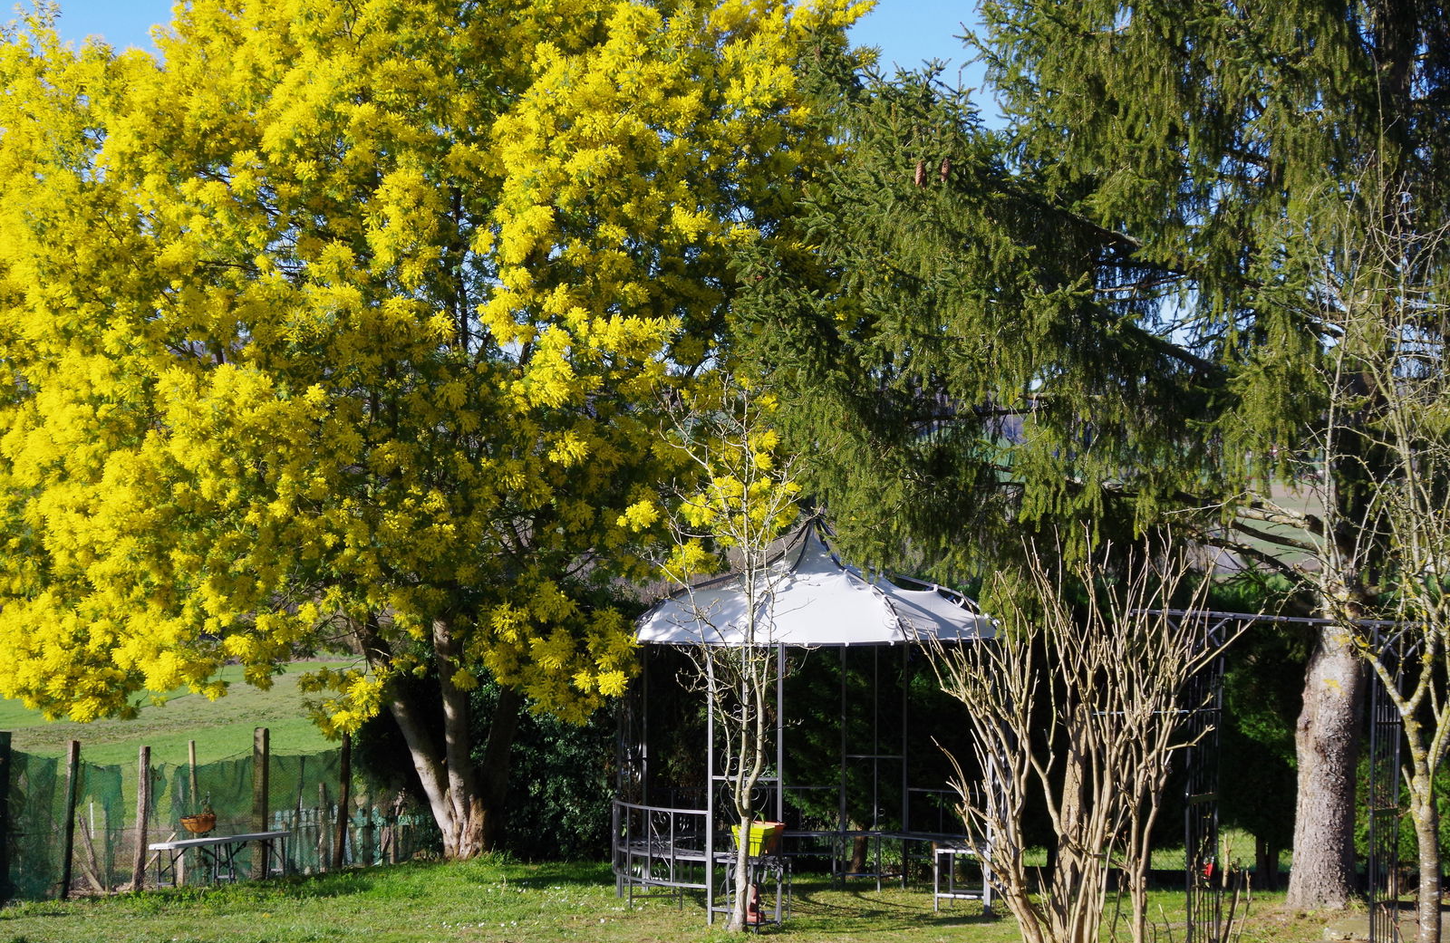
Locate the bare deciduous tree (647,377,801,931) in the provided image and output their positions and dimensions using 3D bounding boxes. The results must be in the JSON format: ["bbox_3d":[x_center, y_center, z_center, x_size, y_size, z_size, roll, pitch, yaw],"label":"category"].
[{"bbox_3d":[-0.004,1.259,20.800,1.060,3.800,1.000,0,-3,0],"label":"bare deciduous tree"}]

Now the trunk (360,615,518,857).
[{"bbox_3d":[-2.506,2.320,26.200,1.360,2.120,0.800,0,-3,0],"label":"trunk"}]

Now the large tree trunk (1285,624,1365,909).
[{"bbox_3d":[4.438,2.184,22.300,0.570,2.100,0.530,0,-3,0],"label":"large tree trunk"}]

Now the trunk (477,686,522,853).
[{"bbox_3d":[-1.969,2.606,26.400,0.410,1.450,0.360,0,-3,0],"label":"trunk"}]

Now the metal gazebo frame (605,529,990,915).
[{"bbox_3d":[0.602,1.794,22.400,2.850,2.850,2.850,0,-3,0],"label":"metal gazebo frame"}]

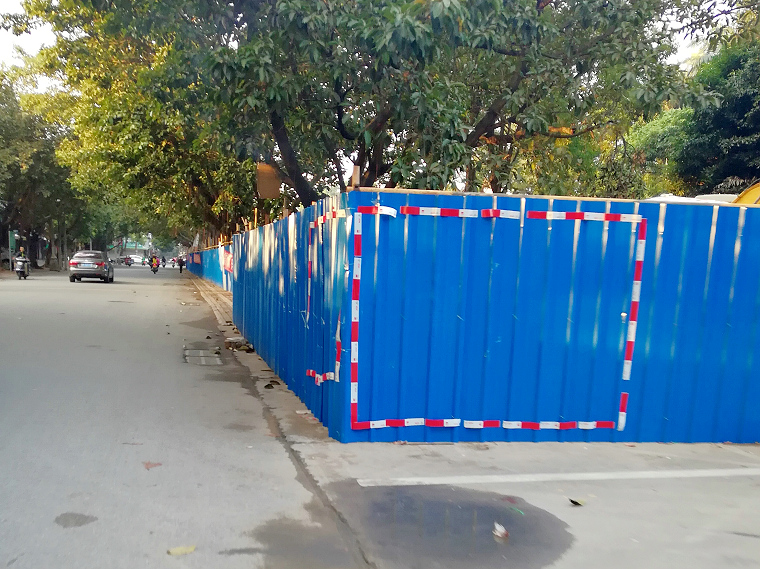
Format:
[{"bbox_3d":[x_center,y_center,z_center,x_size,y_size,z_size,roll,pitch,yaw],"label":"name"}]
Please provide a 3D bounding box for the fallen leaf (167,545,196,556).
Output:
[{"bbox_3d":[-0.878,1.170,2.620,0.125,0.018,0.055,0,4,-34],"label":"fallen leaf"}]

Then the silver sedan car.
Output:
[{"bbox_3d":[-14.621,-0.938,30.260,1.820,1.470,4.700,1,3,-19],"label":"silver sedan car"}]

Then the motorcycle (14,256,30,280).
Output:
[{"bbox_3d":[-17.414,-0.808,28.854,0.700,1.140,1.750,1,3,-19],"label":"motorcycle"}]

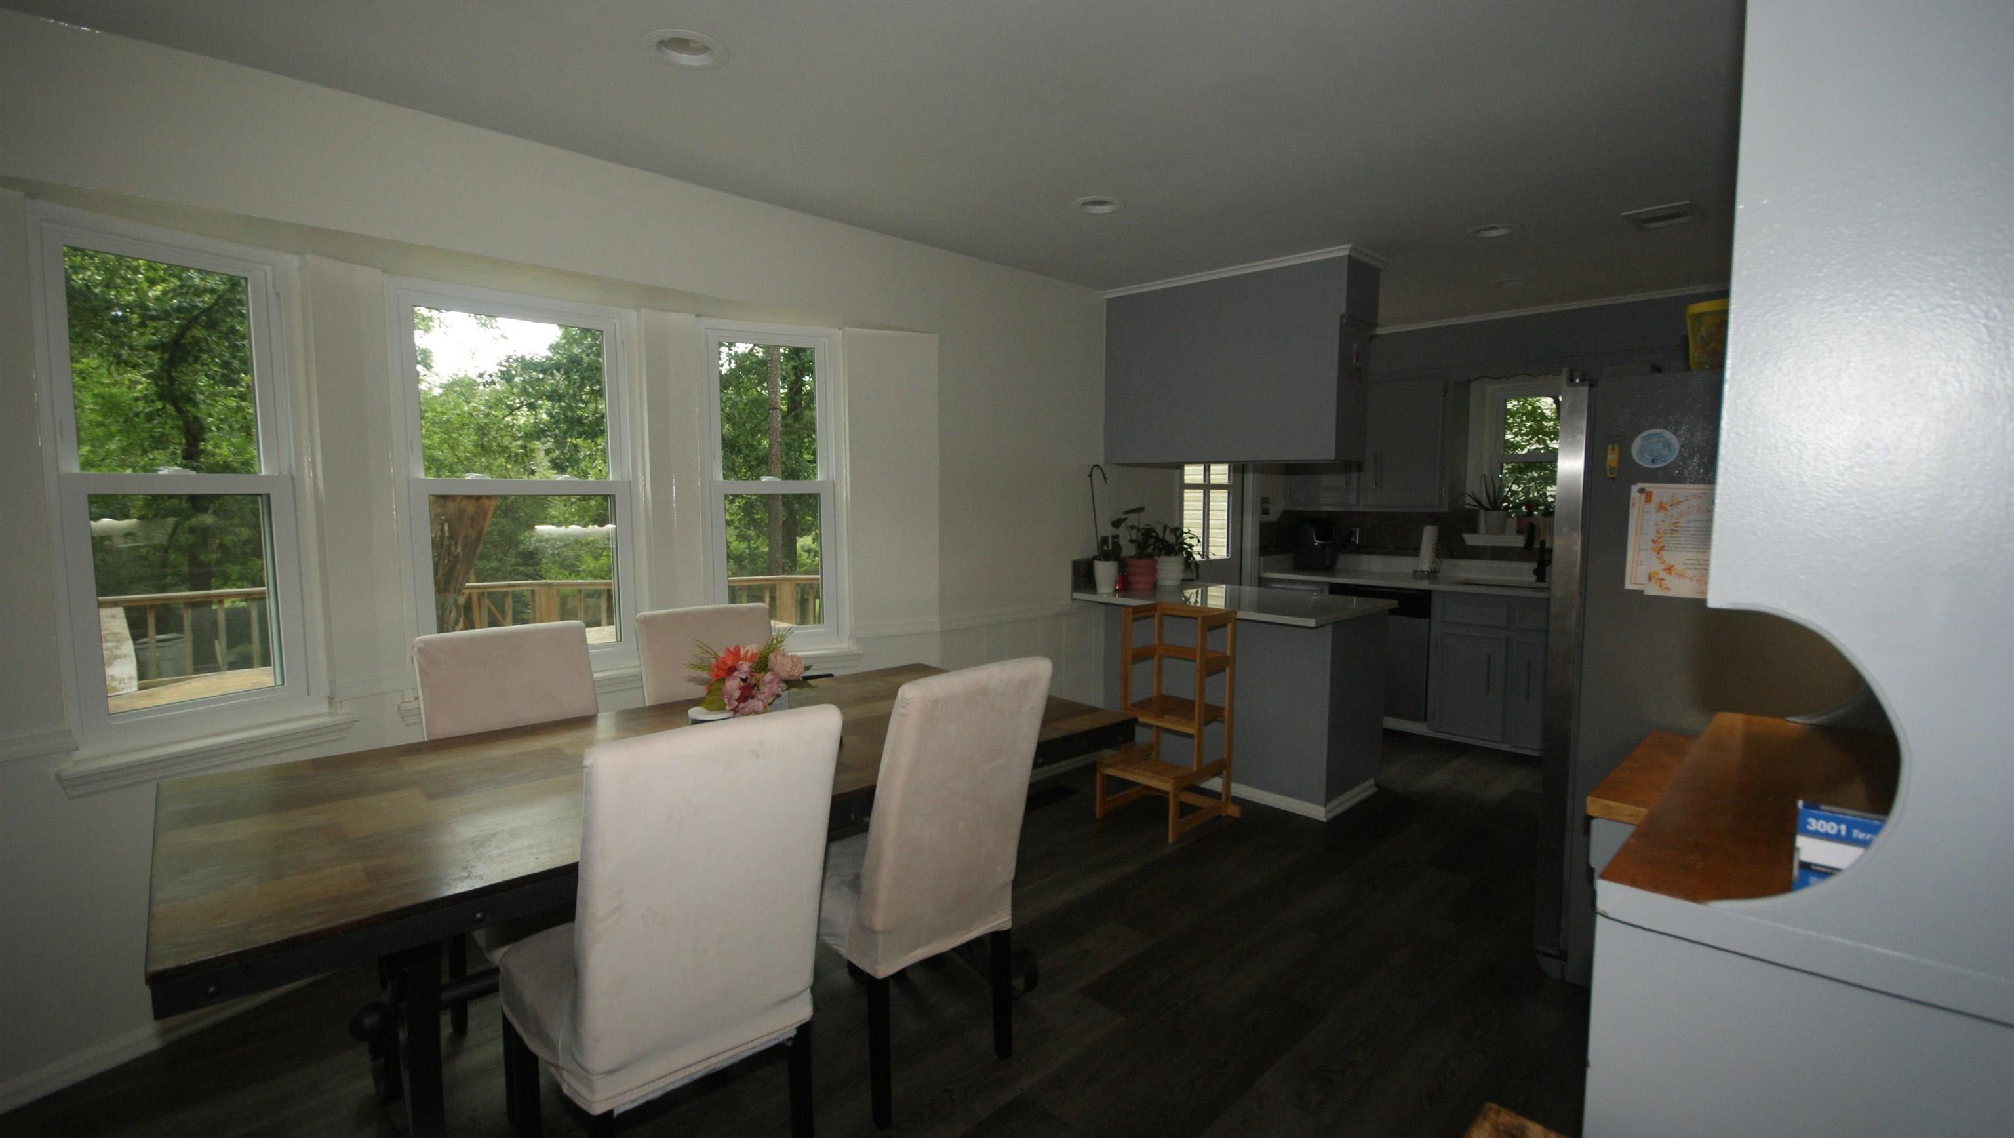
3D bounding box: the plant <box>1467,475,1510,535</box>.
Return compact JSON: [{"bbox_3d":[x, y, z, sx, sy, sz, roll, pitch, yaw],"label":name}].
[{"bbox_3d":[2.888,-0.380,5.006,0.250,0.355,0.270,-5,7,-44],"label":"plant"}]

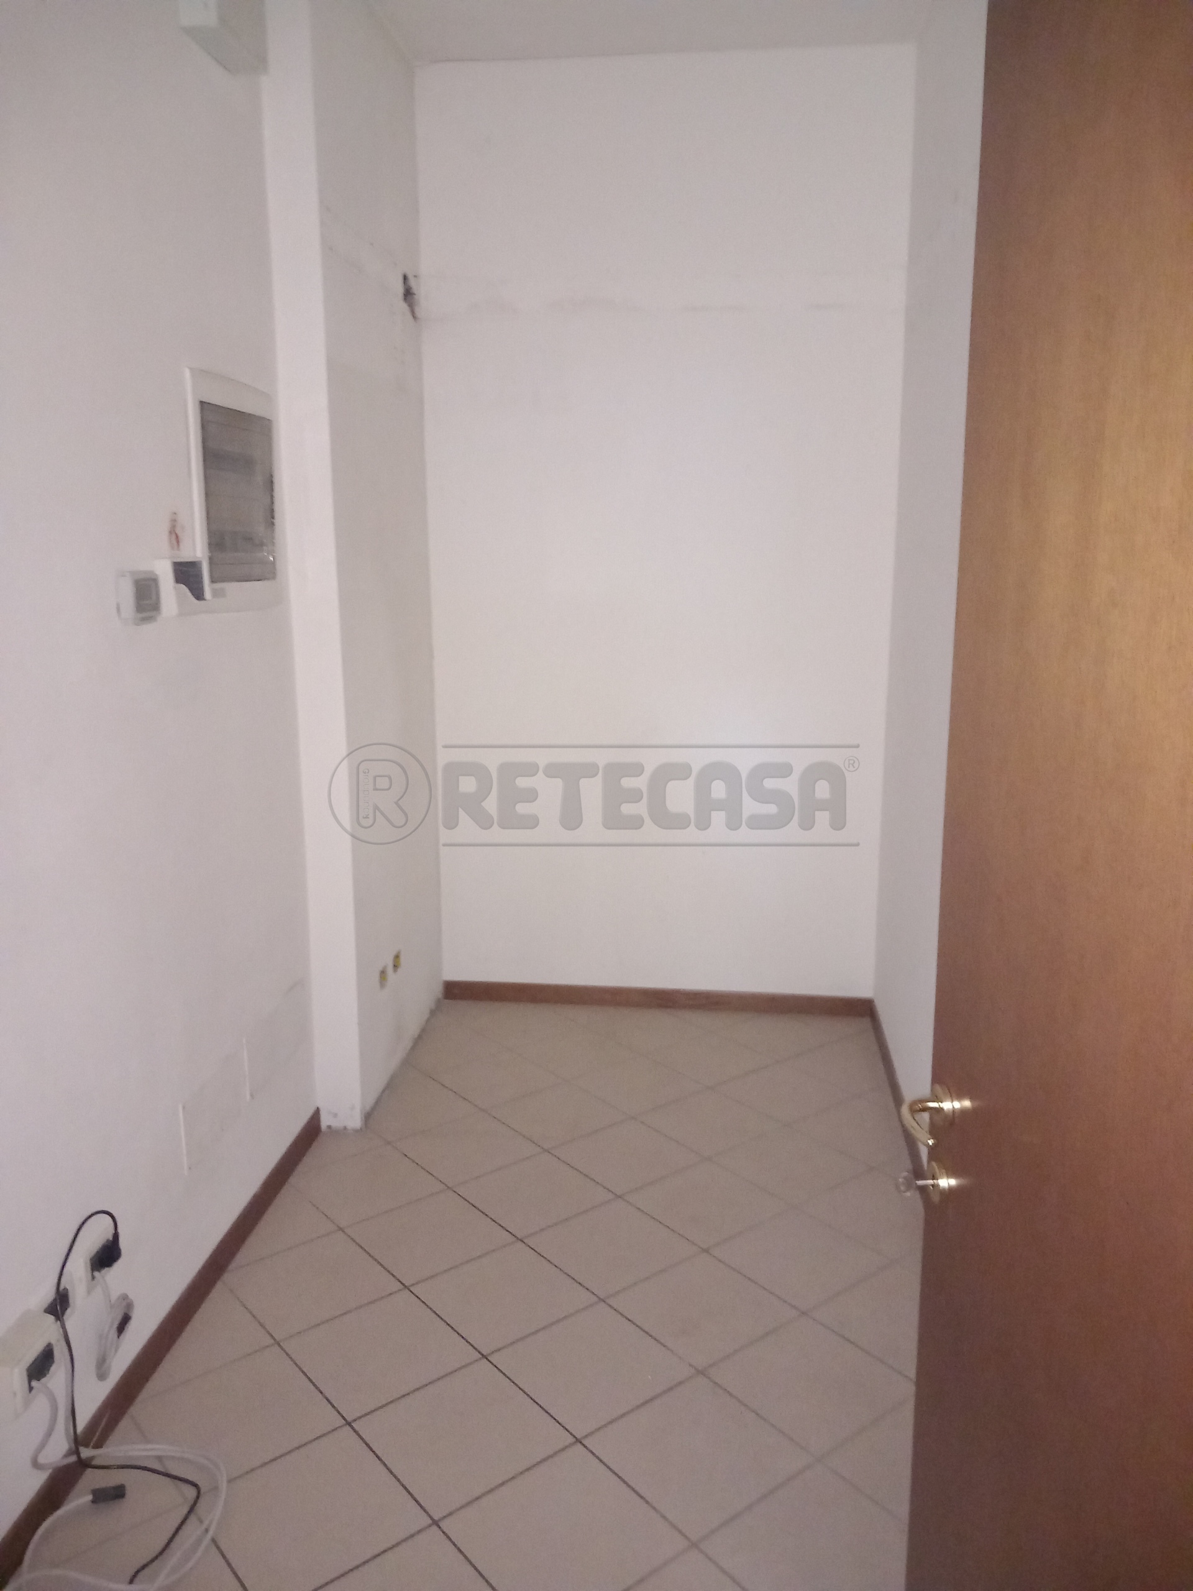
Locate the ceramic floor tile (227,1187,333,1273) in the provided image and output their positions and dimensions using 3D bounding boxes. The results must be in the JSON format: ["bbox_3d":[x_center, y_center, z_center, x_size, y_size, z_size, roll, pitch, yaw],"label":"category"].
[{"bbox_3d":[-0.816,1.027,2.964,0.300,0.010,0.300,-9,15,-38],"label":"ceramic floor tile"}]

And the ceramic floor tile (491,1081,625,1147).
[{"bbox_3d":[-0.110,0.914,3.528,0.301,0.010,0.301,-9,15,-38],"label":"ceramic floor tile"}]

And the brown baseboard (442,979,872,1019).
[{"bbox_3d":[0.202,0.709,4.330,1.499,0.070,0.012,1,12,7],"label":"brown baseboard"}]

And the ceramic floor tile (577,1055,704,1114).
[{"bbox_3d":[0.126,0.872,3.710,0.300,0.010,0.300,-9,15,-38],"label":"ceramic floor tile"}]

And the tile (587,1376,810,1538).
[{"bbox_3d":[0.181,1.176,2.220,0.300,0.010,0.300,-9,15,-38],"label":"tile"}]

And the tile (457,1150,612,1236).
[{"bbox_3d":[-0.157,0.993,3.095,0.300,0.010,0.300,-9,15,-38],"label":"tile"}]

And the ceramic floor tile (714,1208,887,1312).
[{"bbox_3d":[0.464,1.054,2.833,0.301,0.010,0.301,-9,15,-38],"label":"ceramic floor tile"}]

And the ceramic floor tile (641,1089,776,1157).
[{"bbox_3d":[0.312,0.916,3.468,0.300,0.010,0.300,-9,15,-38],"label":"ceramic floor tile"}]

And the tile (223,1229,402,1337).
[{"bbox_3d":[-0.625,1.075,2.733,0.300,0.010,0.300,-9,15,-38],"label":"tile"}]

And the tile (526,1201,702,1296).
[{"bbox_3d":[0.036,1.045,2.876,0.300,0.010,0.300,-9,15,-38],"label":"tile"}]

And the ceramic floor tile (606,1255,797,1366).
[{"bbox_3d":[0.224,1.089,2.636,0.300,0.010,0.300,-9,15,-38],"label":"ceramic floor tile"}]

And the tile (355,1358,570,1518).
[{"bbox_3d":[-0.245,1.170,2.271,0.301,0.010,0.301,-9,15,-38],"label":"tile"}]

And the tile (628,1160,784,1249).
[{"bbox_3d":[0.272,1.007,3.065,0.301,0.010,0.301,-9,15,-38],"label":"tile"}]

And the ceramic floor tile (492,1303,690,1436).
[{"bbox_3d":[-0.010,1.128,2.450,0.300,0.010,0.300,-9,15,-38],"label":"ceramic floor tile"}]

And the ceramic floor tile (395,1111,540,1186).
[{"bbox_3d":[-0.346,0.952,3.340,0.301,0.010,0.301,-9,15,-38],"label":"ceramic floor tile"}]

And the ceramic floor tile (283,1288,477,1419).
[{"bbox_3d":[-0.435,1.123,2.502,0.300,0.010,0.300,-9,15,-38],"label":"ceramic floor tile"}]

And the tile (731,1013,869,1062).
[{"bbox_3d":[0.615,0.791,4.068,0.300,0.010,0.300,-9,15,-38],"label":"tile"}]

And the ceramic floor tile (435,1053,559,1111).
[{"bbox_3d":[-0.304,0.858,3.740,0.300,0.010,0.300,-9,15,-38],"label":"ceramic floor tile"}]

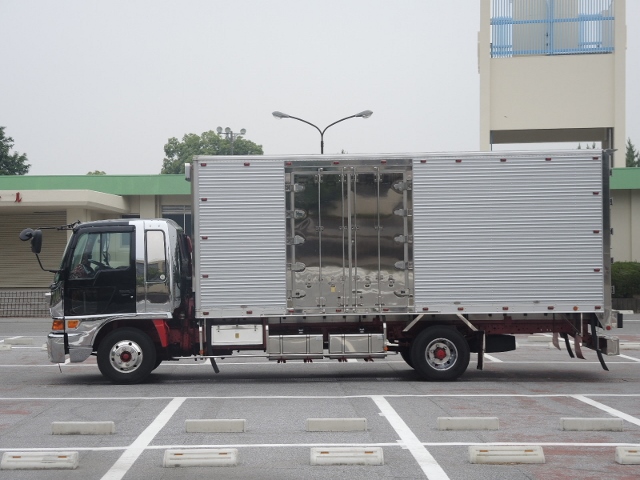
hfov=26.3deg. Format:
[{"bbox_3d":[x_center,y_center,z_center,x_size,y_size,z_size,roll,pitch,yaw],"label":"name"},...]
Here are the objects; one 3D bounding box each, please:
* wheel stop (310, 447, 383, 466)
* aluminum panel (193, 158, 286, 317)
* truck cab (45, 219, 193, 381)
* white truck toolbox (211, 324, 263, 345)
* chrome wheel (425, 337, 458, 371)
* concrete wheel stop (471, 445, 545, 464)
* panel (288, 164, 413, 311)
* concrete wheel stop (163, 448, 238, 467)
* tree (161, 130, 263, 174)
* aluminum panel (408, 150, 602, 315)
[{"bbox_3d":[0.222,1.776,11.250,0.605,0.120,0.160,0,-1,-1],"label":"wheel stop"},{"bbox_3d":[-1.128,-0.034,19.340,1.312,2.215,0.080,-1,-1,0],"label":"aluminum panel"},{"bbox_3d":[-2.900,0.875,20.450,1.900,2.300,2.250,-1,-1,0],"label":"truck cab"},{"bbox_3d":[-1.177,1.352,19.450,0.737,0.284,0.100,-1,-1,0],"label":"white truck toolbox"},{"bbox_3d":[1.731,1.629,19.460,0.475,0.475,0.180,-1,-1,0],"label":"chrome wheel"},{"bbox_3d":[1.553,1.785,11.330,0.605,0.120,0.160,0,-1,-1],"label":"concrete wheel stop"},{"bbox_3d":[0.416,-0.016,19.340,1.777,2.130,0.080,-1,-1,0],"label":"panel"},{"bbox_3d":[-0.973,1.773,11.140,0.605,0.120,0.160,0,-1,-2],"label":"concrete wheel stop"},{"bbox_3d":[-6.741,-1.661,85.000,6.600,10.120,6.400,0,-1,0],"label":"tree"},{"bbox_3d":[2.673,-0.094,19.340,2.722,2.257,0.080,-1,-1,0],"label":"aluminum panel"}]

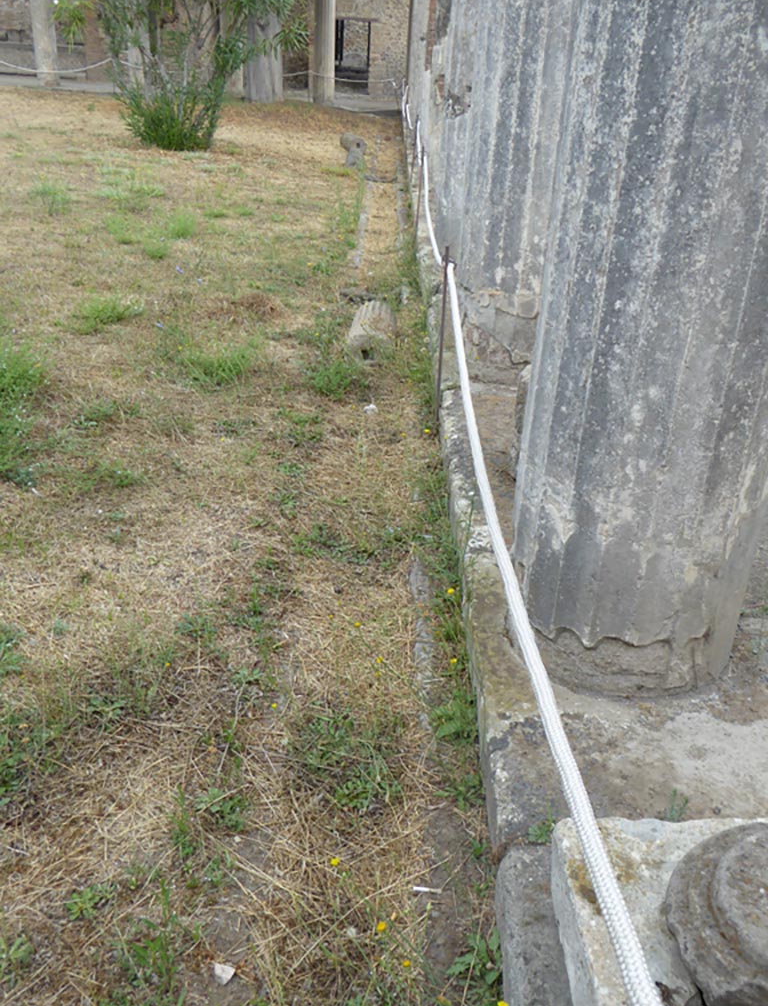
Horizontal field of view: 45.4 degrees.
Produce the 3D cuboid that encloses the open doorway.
[{"bbox_3d":[-0.855,-12.674,26.075,1.123,1.899,0.350,5,27,5],"label":"open doorway"}]

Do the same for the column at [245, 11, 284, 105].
[{"bbox_3d":[-2.716,-10.396,21.465,0.813,1.862,0.772,5,27,5],"label":"column"}]

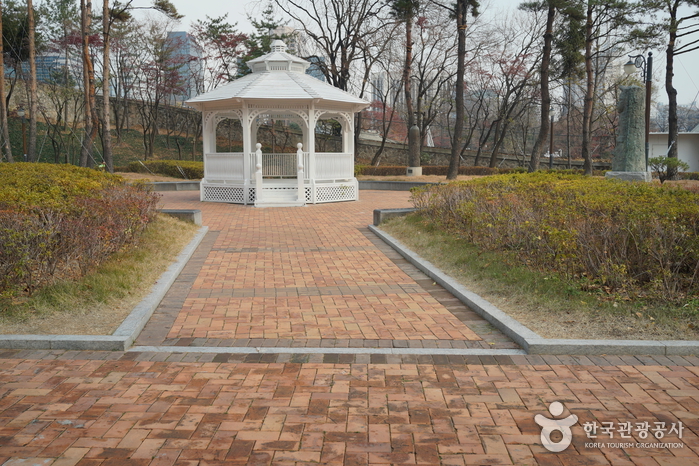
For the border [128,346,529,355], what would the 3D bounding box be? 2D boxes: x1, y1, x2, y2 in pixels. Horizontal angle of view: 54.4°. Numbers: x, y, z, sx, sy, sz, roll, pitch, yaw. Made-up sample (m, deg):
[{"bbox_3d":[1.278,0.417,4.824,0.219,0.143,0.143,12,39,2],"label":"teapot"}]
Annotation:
[{"bbox_3d":[-0.166,0.917,5.184,2.980,0.080,0.140,0,7,1],"label":"border"}]

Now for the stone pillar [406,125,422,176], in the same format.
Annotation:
[{"bbox_3d":[2.787,-3.519,28.942,0.660,2.180,0.660,1,7,5],"label":"stone pillar"}]

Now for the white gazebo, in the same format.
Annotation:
[{"bbox_3d":[-2.182,-3.451,20.846,5.400,4.830,5.750,-1,7,-7],"label":"white gazebo"}]

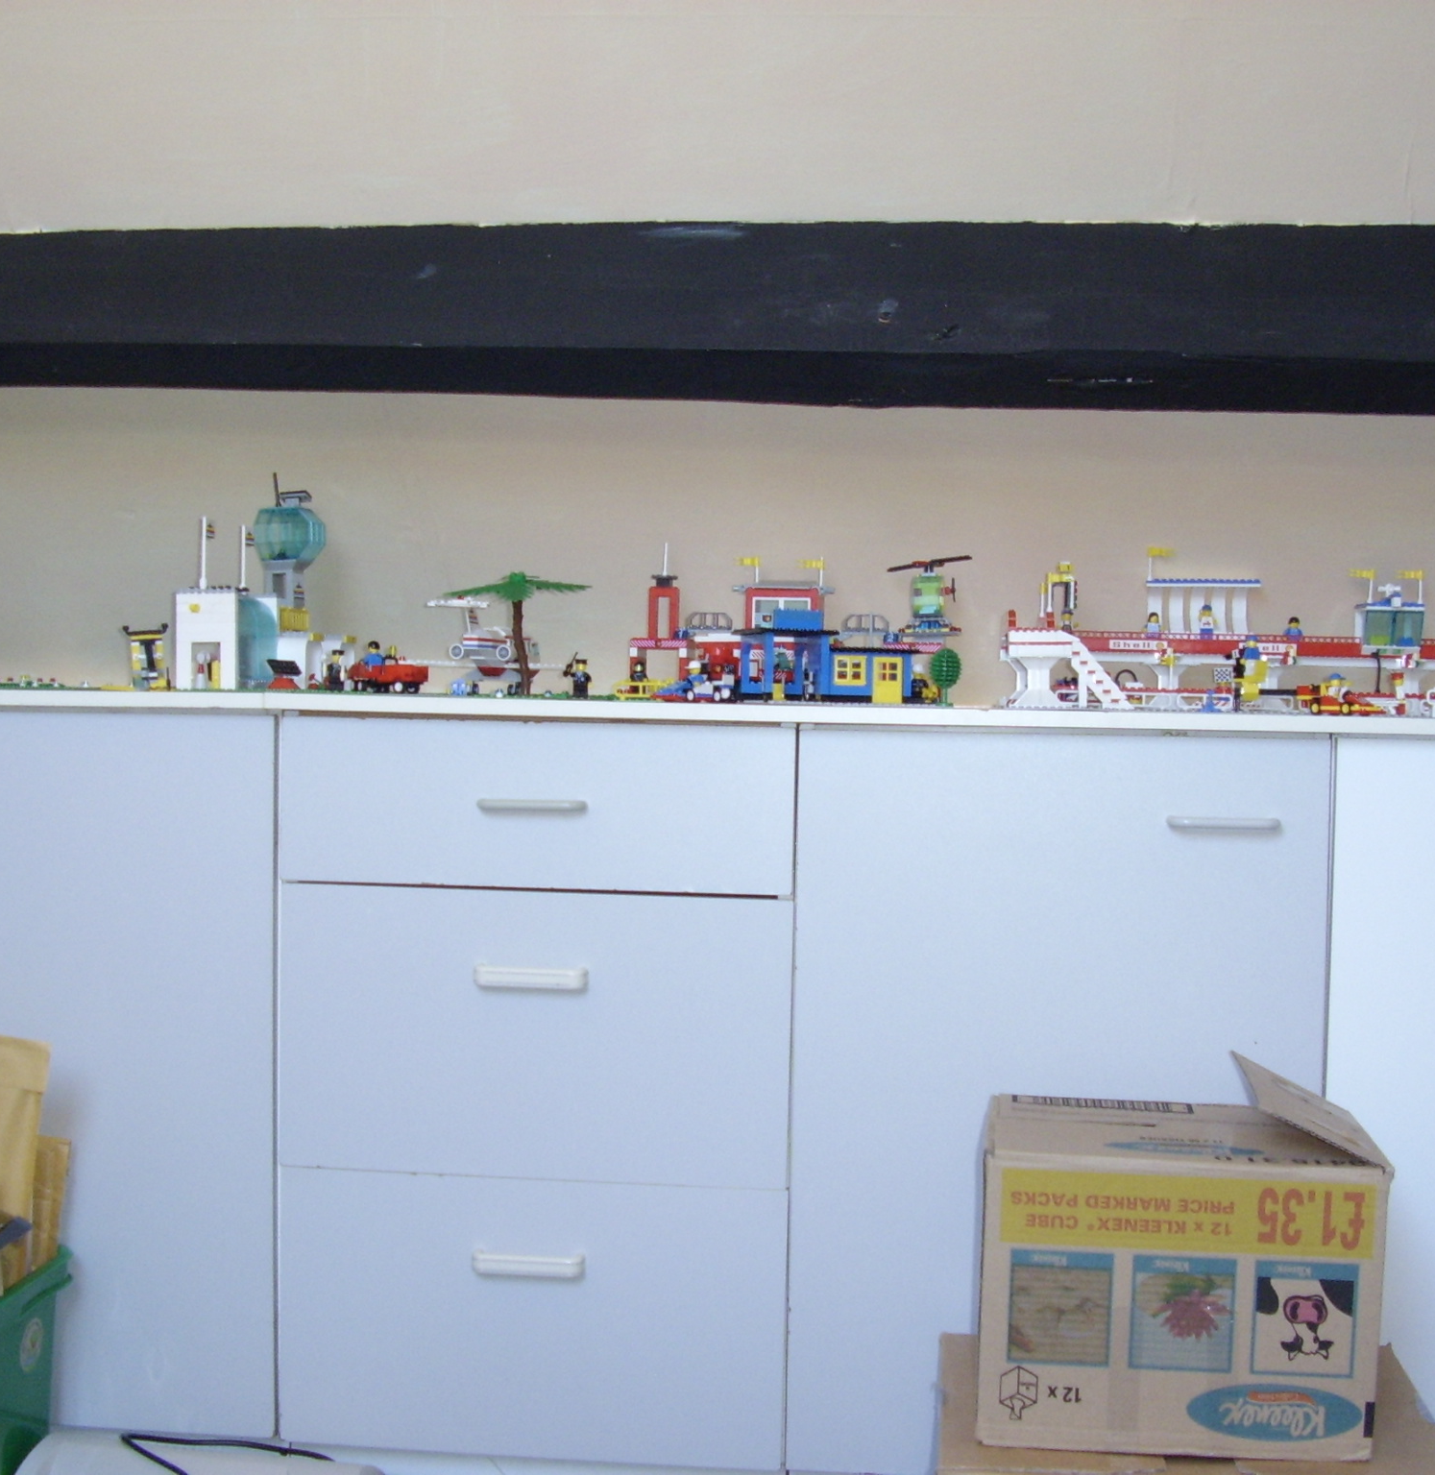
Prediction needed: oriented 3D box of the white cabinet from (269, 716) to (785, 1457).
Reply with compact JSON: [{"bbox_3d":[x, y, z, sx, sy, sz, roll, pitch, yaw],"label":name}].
[{"bbox_3d":[-0.167,0.351,1.996,0.532,0.759,0.530,1,2,5],"label":"white cabinet"}]

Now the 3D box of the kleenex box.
[{"bbox_3d":[0.407,0.466,1.541,0.335,0.280,0.221,1,2,7],"label":"kleenex box"}]

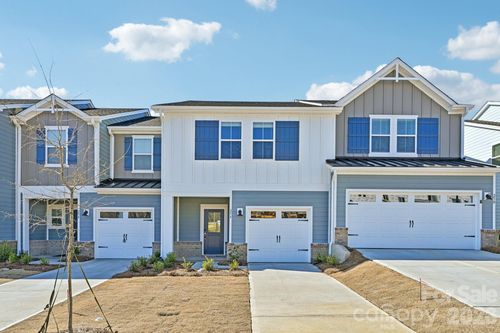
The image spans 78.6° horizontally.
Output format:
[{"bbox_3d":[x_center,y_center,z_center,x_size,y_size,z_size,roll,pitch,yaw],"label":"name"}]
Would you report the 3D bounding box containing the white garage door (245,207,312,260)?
[{"bbox_3d":[1.159,2.684,12.000,2.580,2.200,0.140,0,0,0],"label":"white garage door"}]

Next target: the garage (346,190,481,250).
[{"bbox_3d":[6.236,2.047,11.630,5.071,2.260,0.120,0,0,0],"label":"garage"}]

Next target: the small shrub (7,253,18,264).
[{"bbox_3d":[-9.468,3.675,12.200,0.439,0.479,0.450,0,0,0],"label":"small shrub"}]

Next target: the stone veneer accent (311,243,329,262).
[{"bbox_3d":[2.785,3.461,12.150,0.716,0.796,0.160,0,0,0],"label":"stone veneer accent"}]

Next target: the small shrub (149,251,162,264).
[{"bbox_3d":[-3.744,3.615,12.100,0.515,0.535,0.500,0,0,0],"label":"small shrub"}]

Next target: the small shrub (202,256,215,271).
[{"bbox_3d":[-1.531,3.566,11.200,0.422,0.532,0.420,0,0,0],"label":"small shrub"}]

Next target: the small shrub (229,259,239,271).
[{"bbox_3d":[-0.587,3.603,11.200,0.367,0.458,0.380,0,0,0],"label":"small shrub"}]

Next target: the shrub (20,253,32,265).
[{"bbox_3d":[-8.270,3.404,11.300,0.450,0.450,0.440,0,0,0],"label":"shrub"}]

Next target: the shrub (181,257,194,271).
[{"bbox_3d":[-2.169,3.367,10.600,0.480,0.480,0.460,0,0,0],"label":"shrub"}]

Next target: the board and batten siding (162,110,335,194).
[{"bbox_3d":[-0.060,-0.572,12.250,6.911,3.176,0.150,0,0,0],"label":"board and batten siding"}]

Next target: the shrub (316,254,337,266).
[{"bbox_3d":[2.707,3.370,10.950,0.780,0.430,0.500,0,0,0],"label":"shrub"}]

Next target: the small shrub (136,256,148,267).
[{"bbox_3d":[-4.083,3.618,11.600,0.418,0.399,0.420,0,0,0],"label":"small shrub"}]

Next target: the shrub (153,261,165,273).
[{"bbox_3d":[-3.116,3.405,10.400,0.420,0.420,0.420,0,0,0],"label":"shrub"}]

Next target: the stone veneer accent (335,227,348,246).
[{"bbox_3d":[3.356,2.578,11.200,0.510,0.730,0.180,0,0,0],"label":"stone veneer accent"}]

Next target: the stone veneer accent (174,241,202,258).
[{"bbox_3d":[-2.759,3.746,13.700,1.250,0.840,0.150,0,0,0],"label":"stone veneer accent"}]

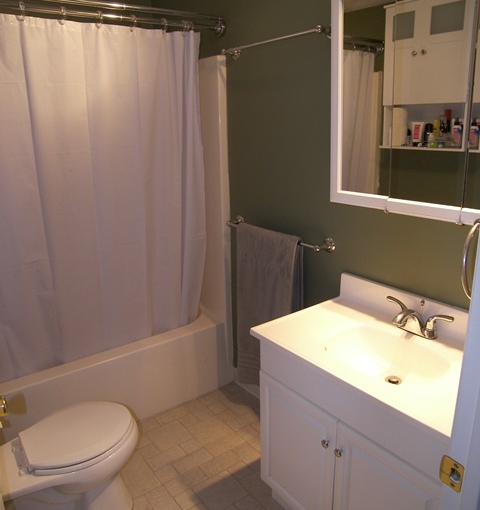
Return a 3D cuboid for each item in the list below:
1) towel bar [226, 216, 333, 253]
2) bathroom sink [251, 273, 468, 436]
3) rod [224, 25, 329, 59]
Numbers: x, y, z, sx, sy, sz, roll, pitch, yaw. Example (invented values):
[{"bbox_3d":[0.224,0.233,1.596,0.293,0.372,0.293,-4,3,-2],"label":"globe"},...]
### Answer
[{"bbox_3d":[0.159,-0.103,2.061,0.086,0.056,0.668,-13,20,-35],"label":"towel bar"},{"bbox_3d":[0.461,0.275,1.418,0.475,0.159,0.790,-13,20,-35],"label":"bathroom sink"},{"bbox_3d":[0.129,-0.890,1.851,0.083,0.052,0.620,-13,20,-35],"label":"rod"}]

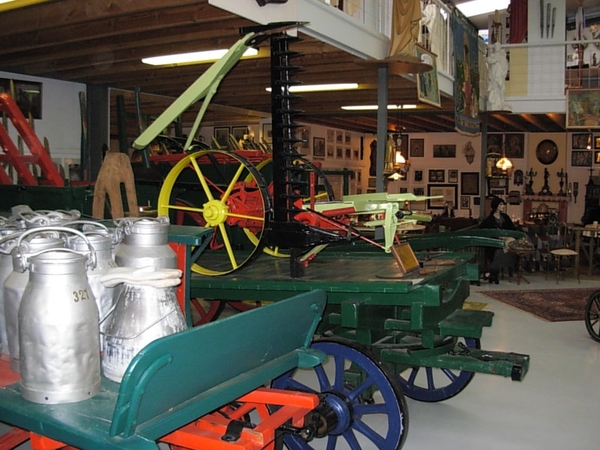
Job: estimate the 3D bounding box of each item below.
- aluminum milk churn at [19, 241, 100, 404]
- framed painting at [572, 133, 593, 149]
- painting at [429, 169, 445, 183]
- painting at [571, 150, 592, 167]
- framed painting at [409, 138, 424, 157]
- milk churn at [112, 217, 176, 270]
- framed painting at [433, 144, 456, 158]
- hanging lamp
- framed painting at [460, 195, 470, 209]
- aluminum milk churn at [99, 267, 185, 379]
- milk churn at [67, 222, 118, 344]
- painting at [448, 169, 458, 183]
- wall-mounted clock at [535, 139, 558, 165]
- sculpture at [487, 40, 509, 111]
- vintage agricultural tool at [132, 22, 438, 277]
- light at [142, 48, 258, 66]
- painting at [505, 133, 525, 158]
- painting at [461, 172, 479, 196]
[{"bbox_3d":[-0.817,0.330,2.241,0.262,0.502,0.262,1,4,0],"label":"aluminum milk churn"},{"bbox_3d":[6.285,-1.851,14.654,0.409,0.341,0.040,3,5,24],"label":"framed painting"},{"bbox_3d":[3.448,-1.221,16.550,0.382,0.317,0.040,2,5,15],"label":"painting"},{"bbox_3d":[6.724,-1.573,15.700,0.461,0.358,0.040,2,5,15],"label":"painting"},{"bbox_3d":[2.978,-1.946,16.700,0.348,0.459,0.040,2,5,15],"label":"framed painting"},{"bbox_3d":[-0.734,0.242,3.130,0.286,0.547,0.286,1,4,0],"label":"milk churn"},{"bbox_3d":[3.630,-1.841,16.500,0.549,0.321,0.040,2,5,15],"label":"framed painting"},{"bbox_3d":[3.947,-1.373,12.700,0.315,0.740,0.315,1,4,0],"label":"hanging lamp"},{"bbox_3d":[3.973,-0.536,15.784,0.212,0.304,0.030,3,5,24],"label":"framed painting"},{"bbox_3d":[-0.700,0.463,2.965,0.370,0.410,0.370,0,4,-11],"label":"aluminum milk churn"},{"bbox_3d":[-0.956,0.271,3.011,0.262,0.502,0.262,1,4,0],"label":"milk churn"},{"bbox_3d":[3.838,-1.209,16.450,0.234,0.325,0.040,2,5,15],"label":"painting"},{"bbox_3d":[5.604,-1.649,14.930,0.479,0.575,0.120,3,5,24],"label":"wall-mounted clock"},{"bbox_3d":[3.345,-2.497,11.100,0.410,1.150,0.370,2,5,17],"label":"sculpture"},{"bbox_3d":[-0.029,-0.482,4.583,2.017,1.581,1.340,3,5,24],"label":"vintage agricultural tool"},{"bbox_3d":[-0.961,-1.590,6.227,1.270,0.080,0.130,2,5,21],"label":"light"},{"bbox_3d":[5.258,-1.922,16.100,0.438,0.589,0.040,2,5,15],"label":"painting"},{"bbox_3d":[4.065,-0.978,15.712,0.417,0.547,0.040,3,5,24],"label":"painting"}]

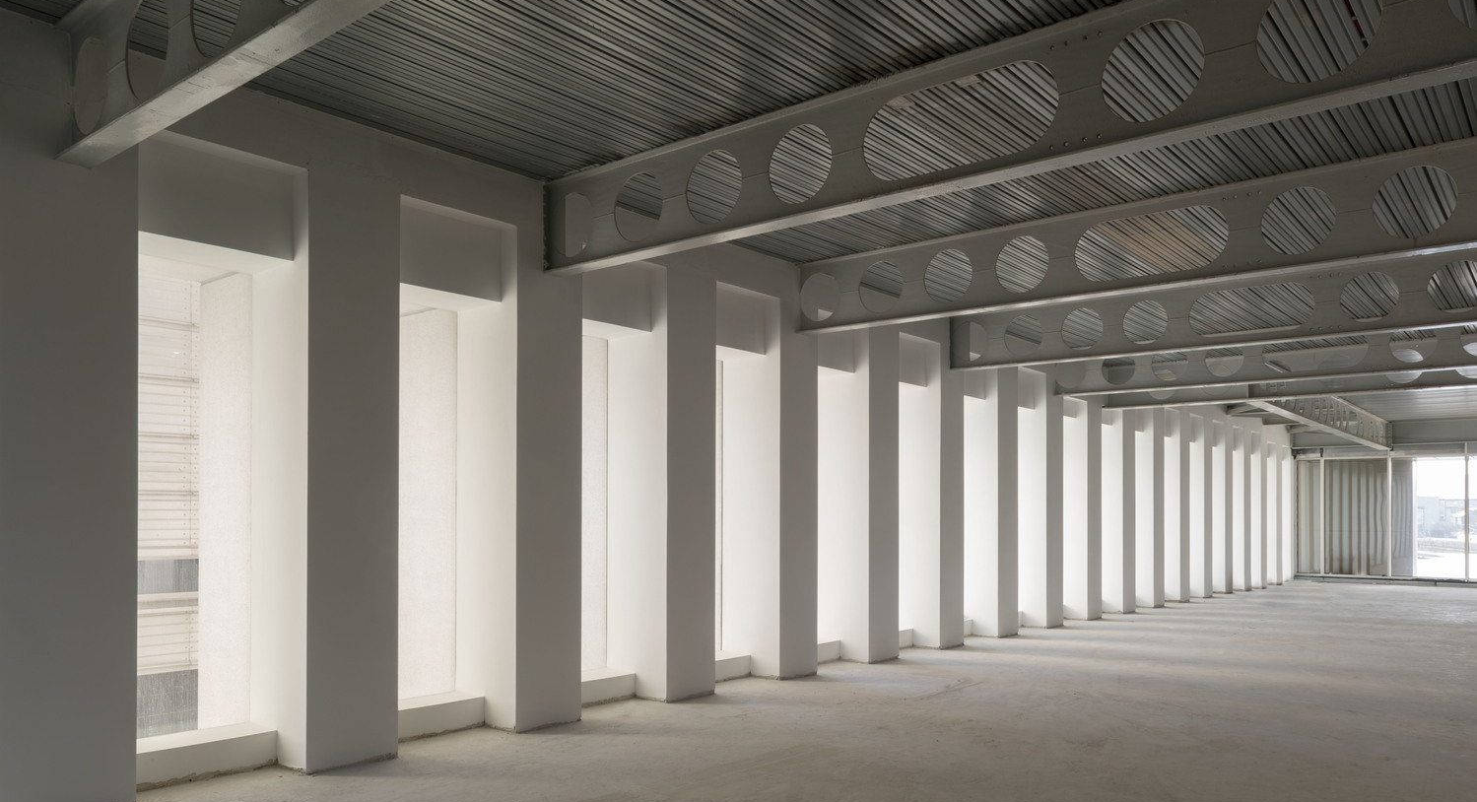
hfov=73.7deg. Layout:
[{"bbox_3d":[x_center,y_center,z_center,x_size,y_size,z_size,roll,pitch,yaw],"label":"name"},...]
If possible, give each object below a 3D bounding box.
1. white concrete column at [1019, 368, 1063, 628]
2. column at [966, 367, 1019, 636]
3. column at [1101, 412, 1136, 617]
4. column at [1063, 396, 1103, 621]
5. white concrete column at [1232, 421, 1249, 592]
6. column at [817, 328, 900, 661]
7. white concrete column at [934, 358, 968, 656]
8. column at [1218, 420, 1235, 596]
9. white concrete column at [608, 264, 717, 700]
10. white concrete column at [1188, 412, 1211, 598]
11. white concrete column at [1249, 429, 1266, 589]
[{"bbox_3d":[4.231,1.409,14.228,0.725,3.664,0.592,-2,-3,41],"label":"white concrete column"},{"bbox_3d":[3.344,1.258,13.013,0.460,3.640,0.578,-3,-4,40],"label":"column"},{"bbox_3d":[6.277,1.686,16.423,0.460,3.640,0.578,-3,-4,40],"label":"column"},{"bbox_3d":[5.210,1.550,15.365,0.725,3.664,0.592,-2,-3,41],"label":"column"},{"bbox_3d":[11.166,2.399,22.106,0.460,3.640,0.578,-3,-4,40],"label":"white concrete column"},{"bbox_3d":[1.293,0.987,10.819,0.725,3.664,0.592,-2,-3,41],"label":"column"},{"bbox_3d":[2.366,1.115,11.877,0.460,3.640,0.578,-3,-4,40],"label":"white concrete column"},{"bbox_3d":[10.105,2.254,21.047,0.725,3.664,0.592,-2,-3,41],"label":"column"},{"bbox_3d":[-0.665,0.705,8.547,0.725,3.664,0.592,-2,-3,41],"label":"white concrete column"},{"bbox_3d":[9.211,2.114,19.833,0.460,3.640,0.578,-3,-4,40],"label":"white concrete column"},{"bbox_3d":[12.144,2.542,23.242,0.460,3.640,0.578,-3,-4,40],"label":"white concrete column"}]

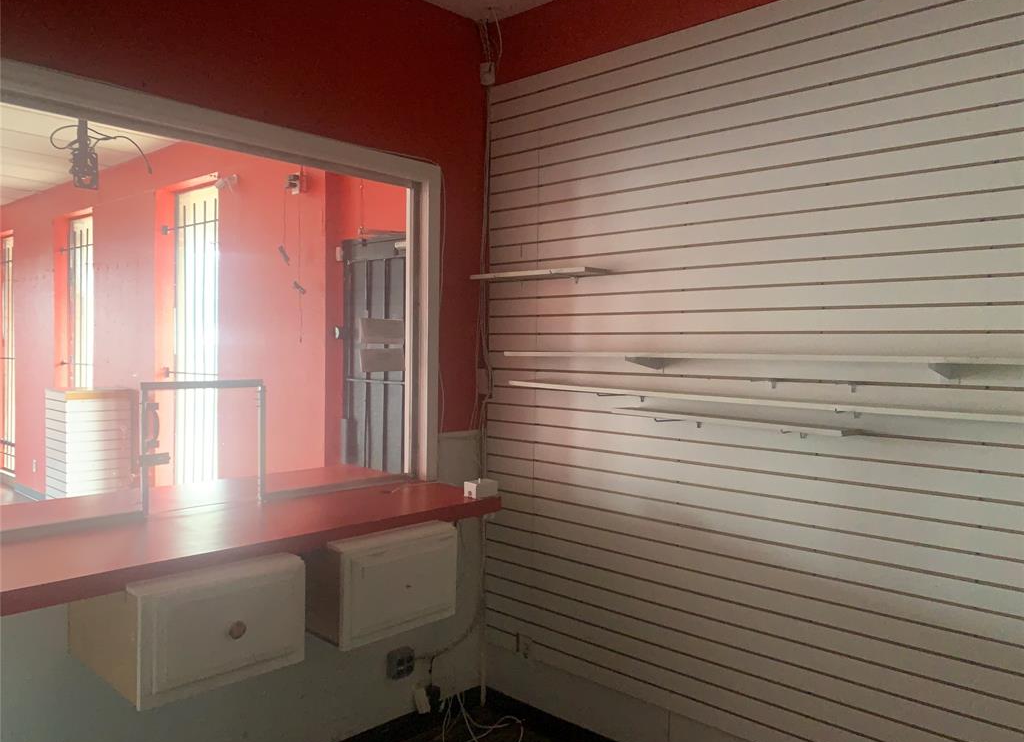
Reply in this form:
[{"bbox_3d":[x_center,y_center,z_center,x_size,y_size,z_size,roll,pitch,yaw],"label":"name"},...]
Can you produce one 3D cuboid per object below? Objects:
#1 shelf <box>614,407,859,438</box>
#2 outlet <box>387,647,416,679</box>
[{"bbox_3d":[0.707,0.161,2.535,0.800,0.018,0.152,3,3,43],"label":"shelf"},{"bbox_3d":[-0.448,1.178,3.105,0.048,0.102,0.102,2,3,43],"label":"outlet"}]

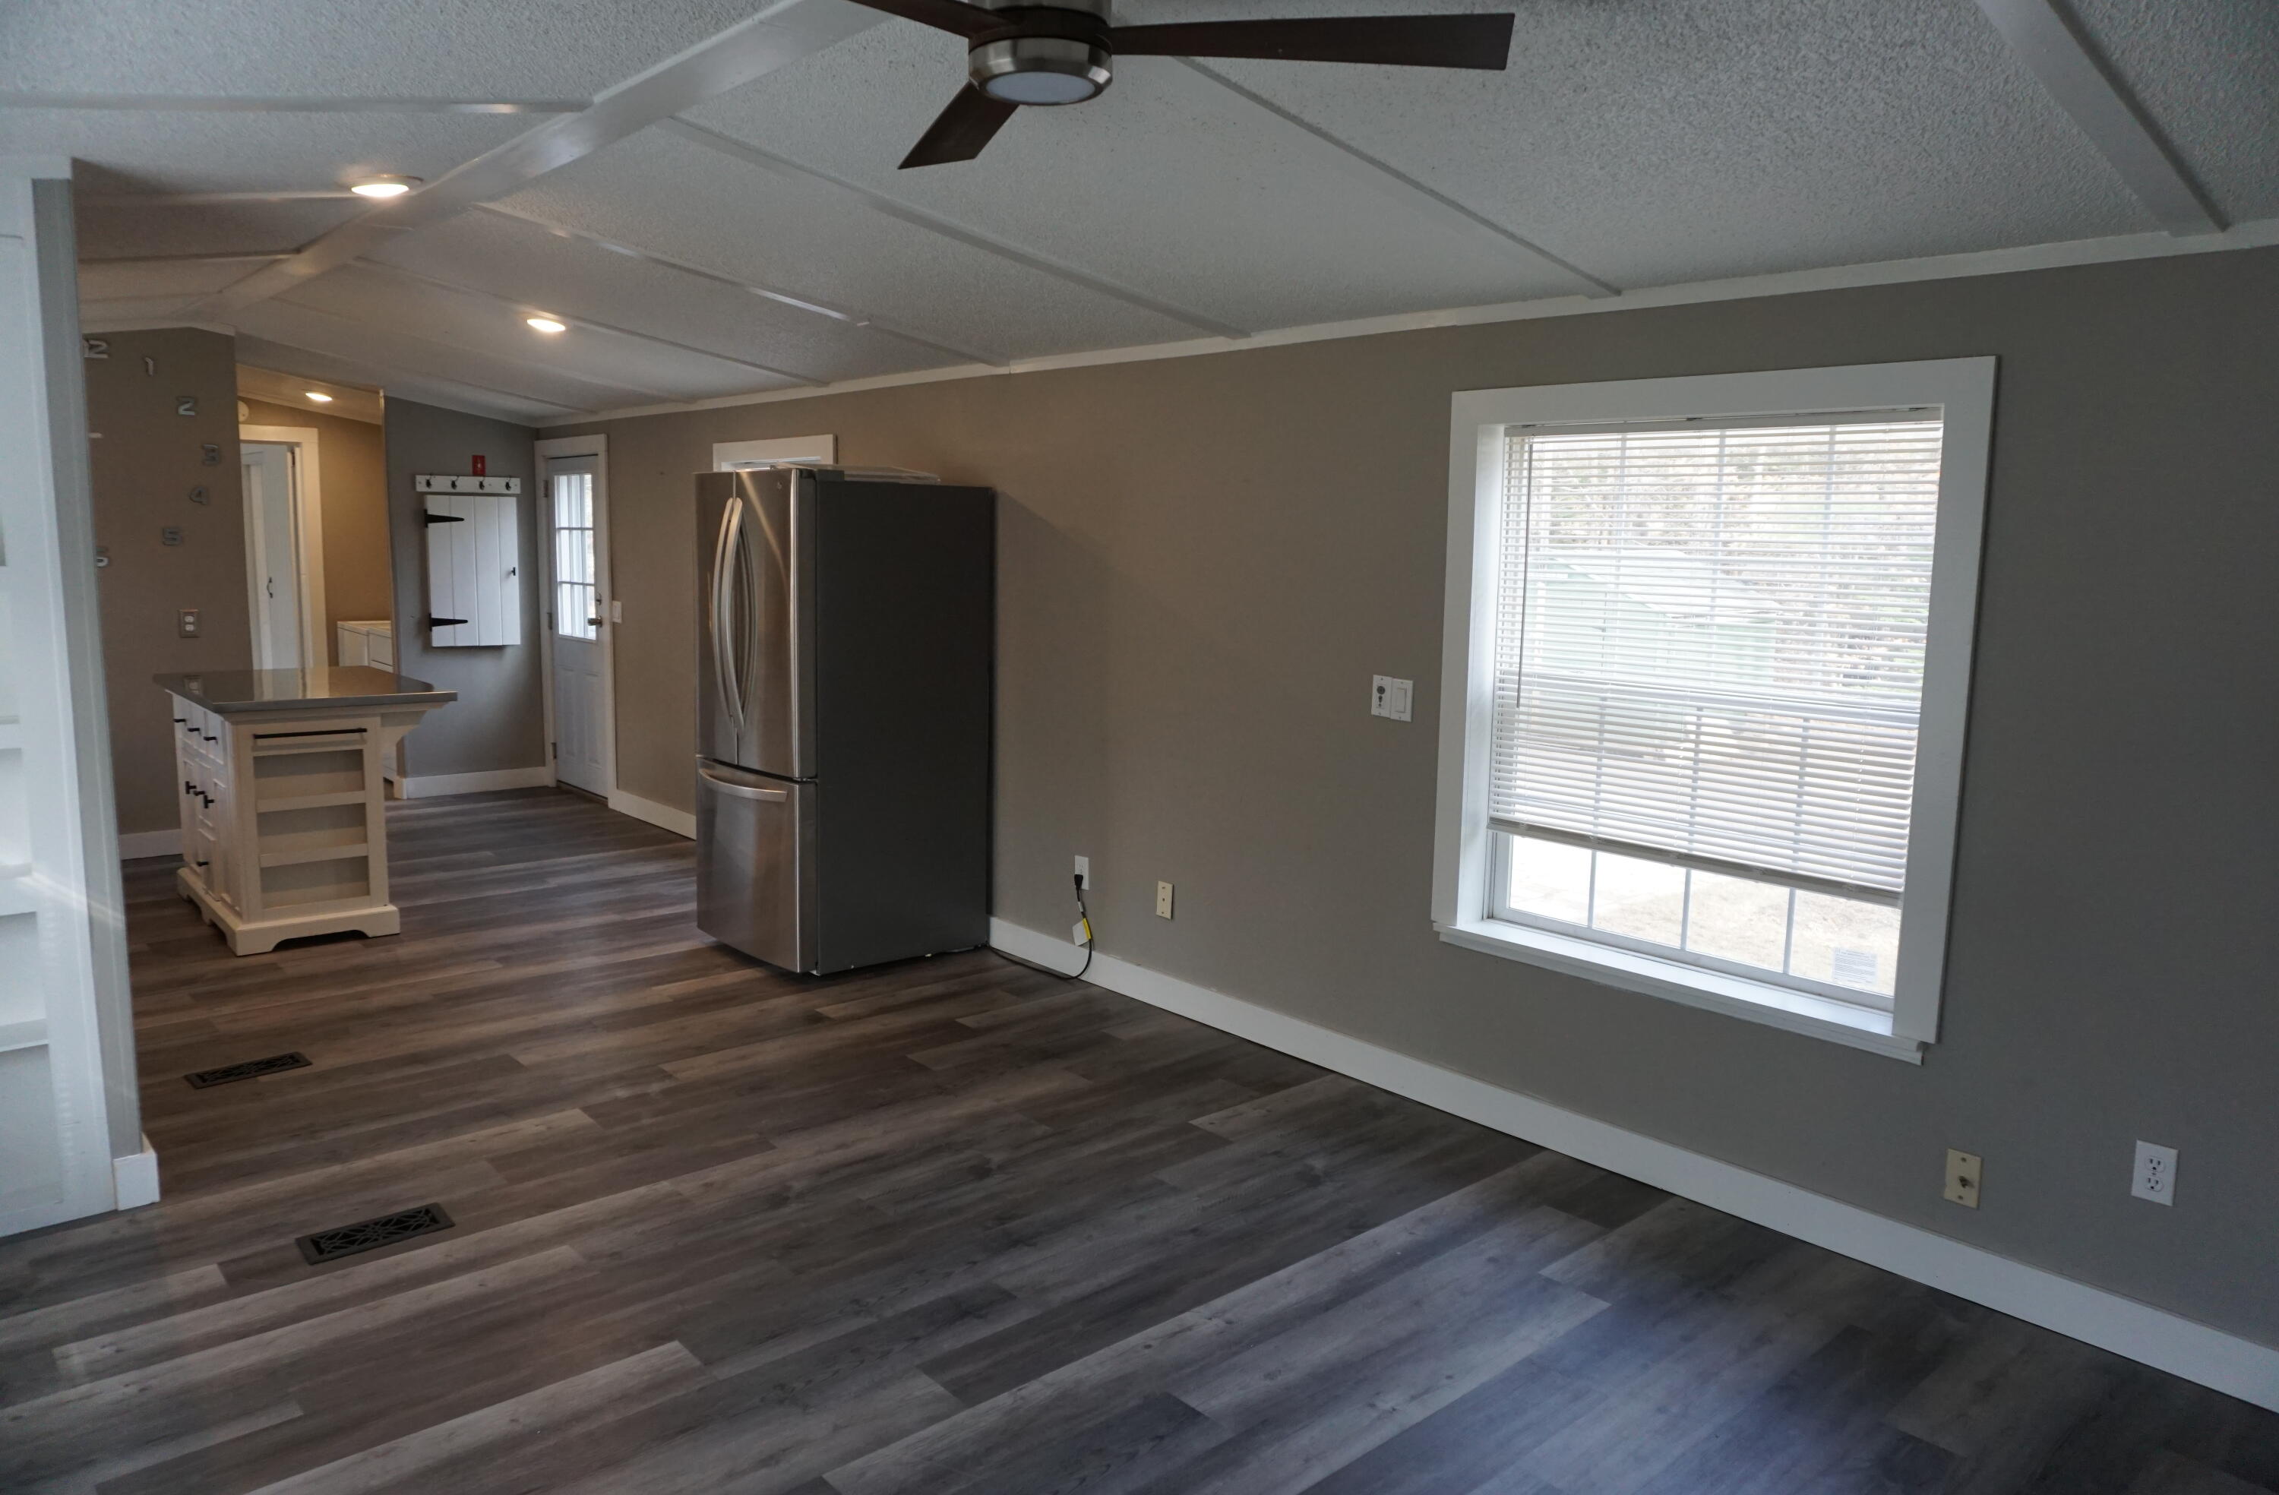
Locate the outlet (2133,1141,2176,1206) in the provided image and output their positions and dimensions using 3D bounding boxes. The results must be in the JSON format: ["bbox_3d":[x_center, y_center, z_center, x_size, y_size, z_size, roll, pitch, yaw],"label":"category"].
[{"bbox_3d":[1.973,0.828,2.951,0.010,0.116,0.070,-6,11,-41],"label":"outlet"}]

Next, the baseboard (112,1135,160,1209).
[{"bbox_3d":[-2.342,0.989,3.535,0.084,0.117,0.136,-6,11,-41],"label":"baseboard"}]

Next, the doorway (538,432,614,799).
[{"bbox_3d":[-3.175,-0.726,8.706,0.131,2.054,1.045,-6,11,-41],"label":"doorway"}]

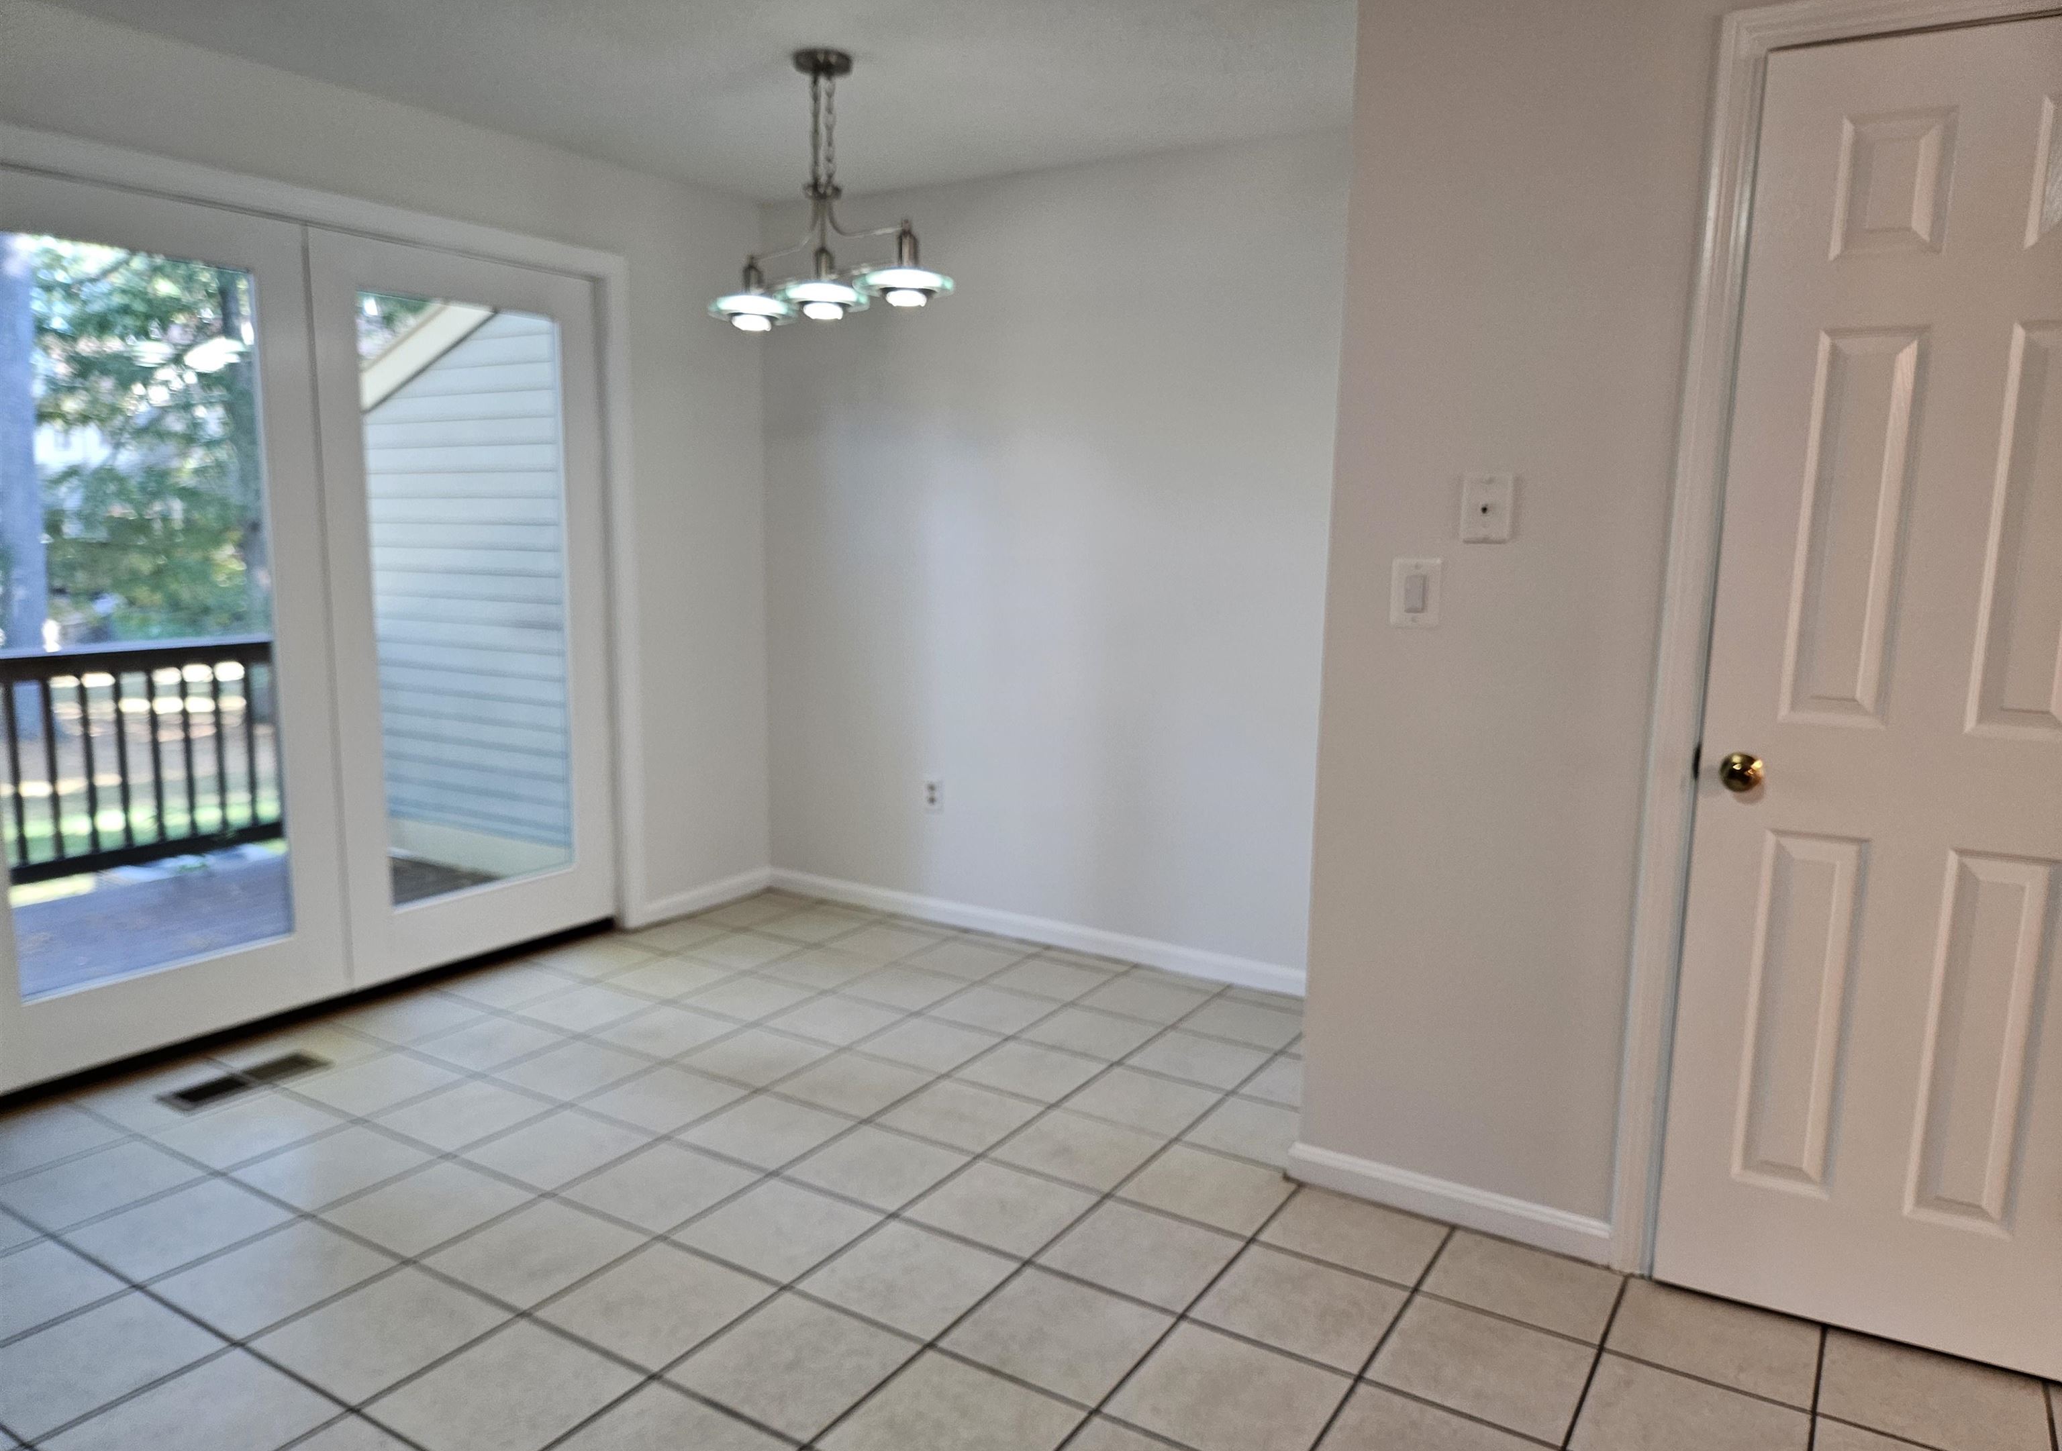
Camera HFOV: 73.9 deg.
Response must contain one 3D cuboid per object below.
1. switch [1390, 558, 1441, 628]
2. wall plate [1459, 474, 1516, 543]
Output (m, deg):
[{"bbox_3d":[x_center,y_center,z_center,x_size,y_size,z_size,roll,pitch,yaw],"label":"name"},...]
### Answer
[{"bbox_3d":[0.705,-0.243,2.517,0.083,0.124,0.012,6,9,31],"label":"switch"},{"bbox_3d":[0.809,-0.387,2.433,0.080,0.118,0.014,6,9,31],"label":"wall plate"}]

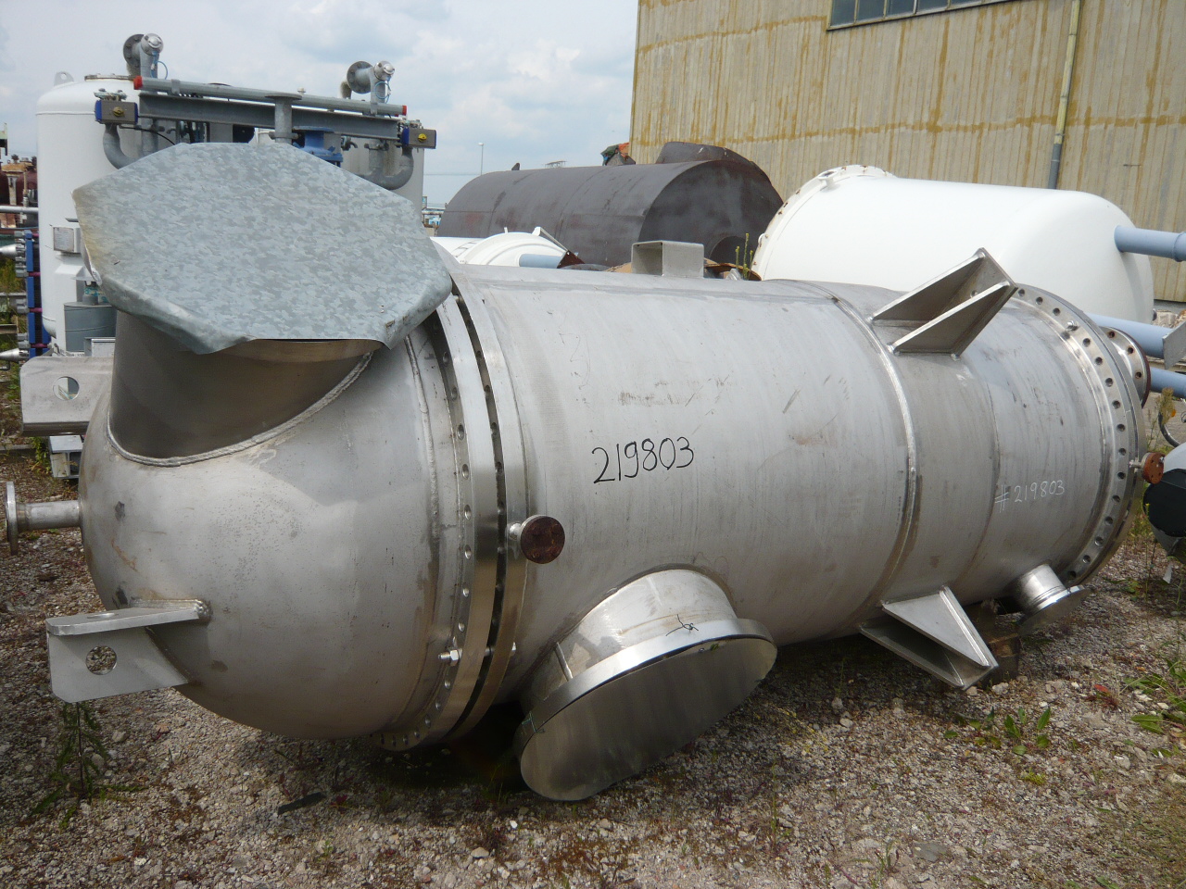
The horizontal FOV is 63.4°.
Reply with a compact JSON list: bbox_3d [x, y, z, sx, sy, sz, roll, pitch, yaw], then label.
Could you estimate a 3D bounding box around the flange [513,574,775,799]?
[{"bbox_3d":[0.093,0.601,2.493,0.711,0.711,0.266,-3,47,-33],"label":"flange"}]

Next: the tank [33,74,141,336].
[{"bbox_3d":[-4.051,-1.907,8.200,1.240,2.367,1.240,-3,12,-33],"label":"tank"}]

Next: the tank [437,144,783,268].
[{"bbox_3d":[0.049,-2.721,13.776,2.500,2.560,5.750,-2,14,-31],"label":"tank"}]

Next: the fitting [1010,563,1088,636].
[{"bbox_3d":[1.616,0.539,3.493,0.285,0.285,0.179,-3,49,-33],"label":"fitting"}]

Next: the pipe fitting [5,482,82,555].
[{"bbox_3d":[-1.258,0.164,2.204,0.149,0.166,0.166,-3,12,-33],"label":"pipe fitting"}]

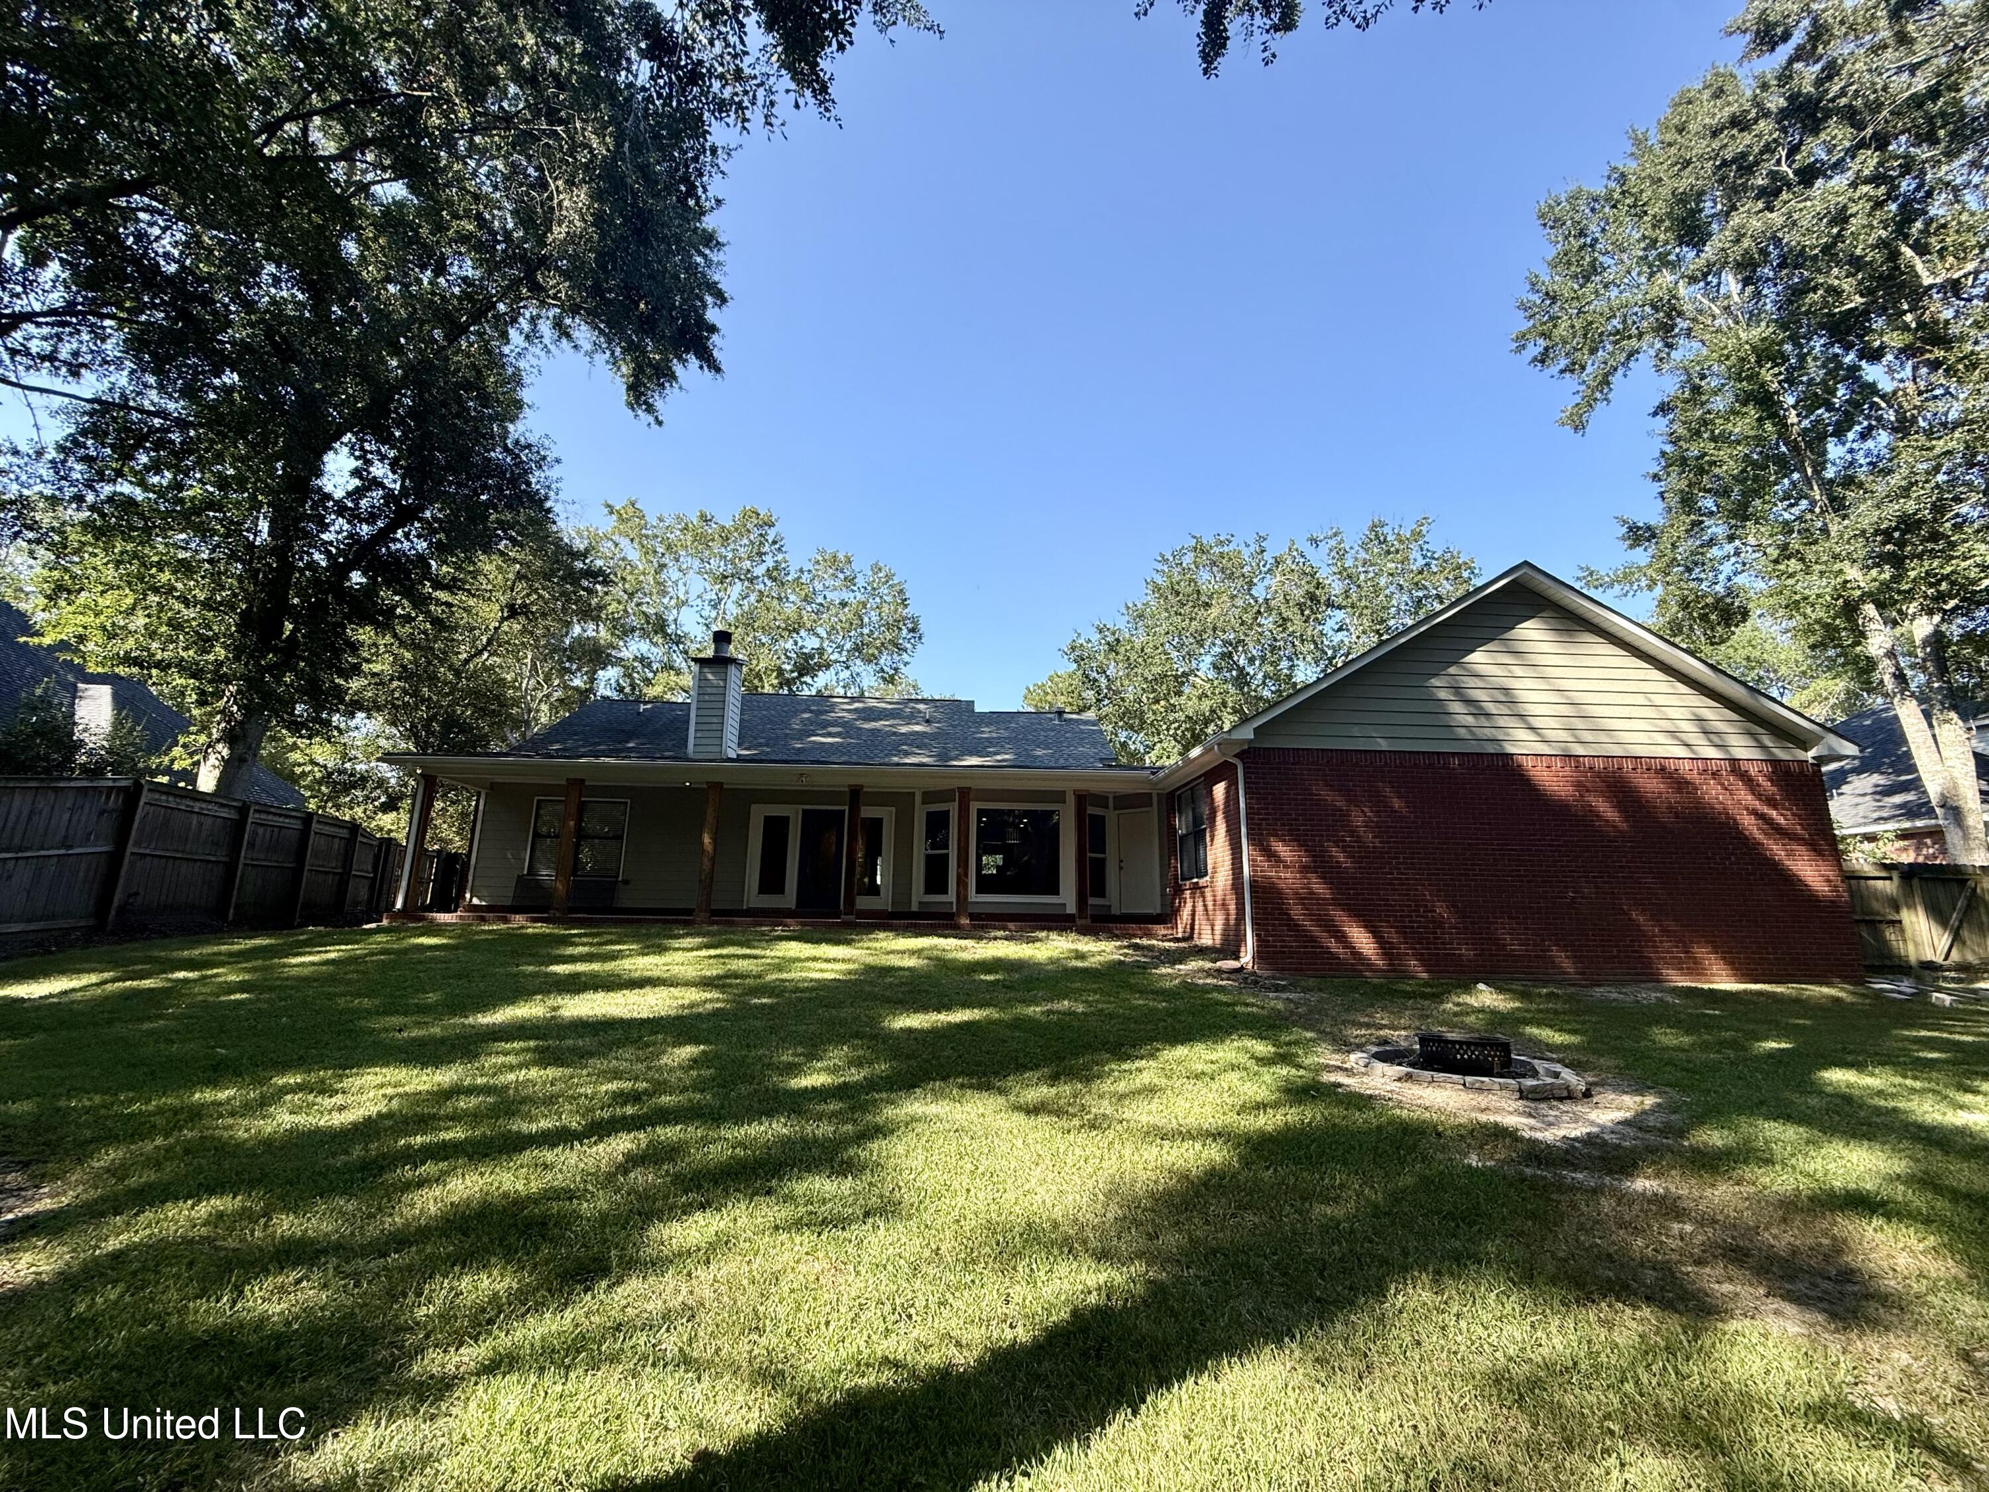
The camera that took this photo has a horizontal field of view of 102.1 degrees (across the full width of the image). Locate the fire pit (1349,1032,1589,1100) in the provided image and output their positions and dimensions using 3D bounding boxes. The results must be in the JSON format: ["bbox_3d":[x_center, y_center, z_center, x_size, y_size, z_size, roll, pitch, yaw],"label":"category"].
[{"bbox_3d":[3.599,2.403,6.203,1.571,0.276,1.571,-6,-14,28],"label":"fire pit"}]

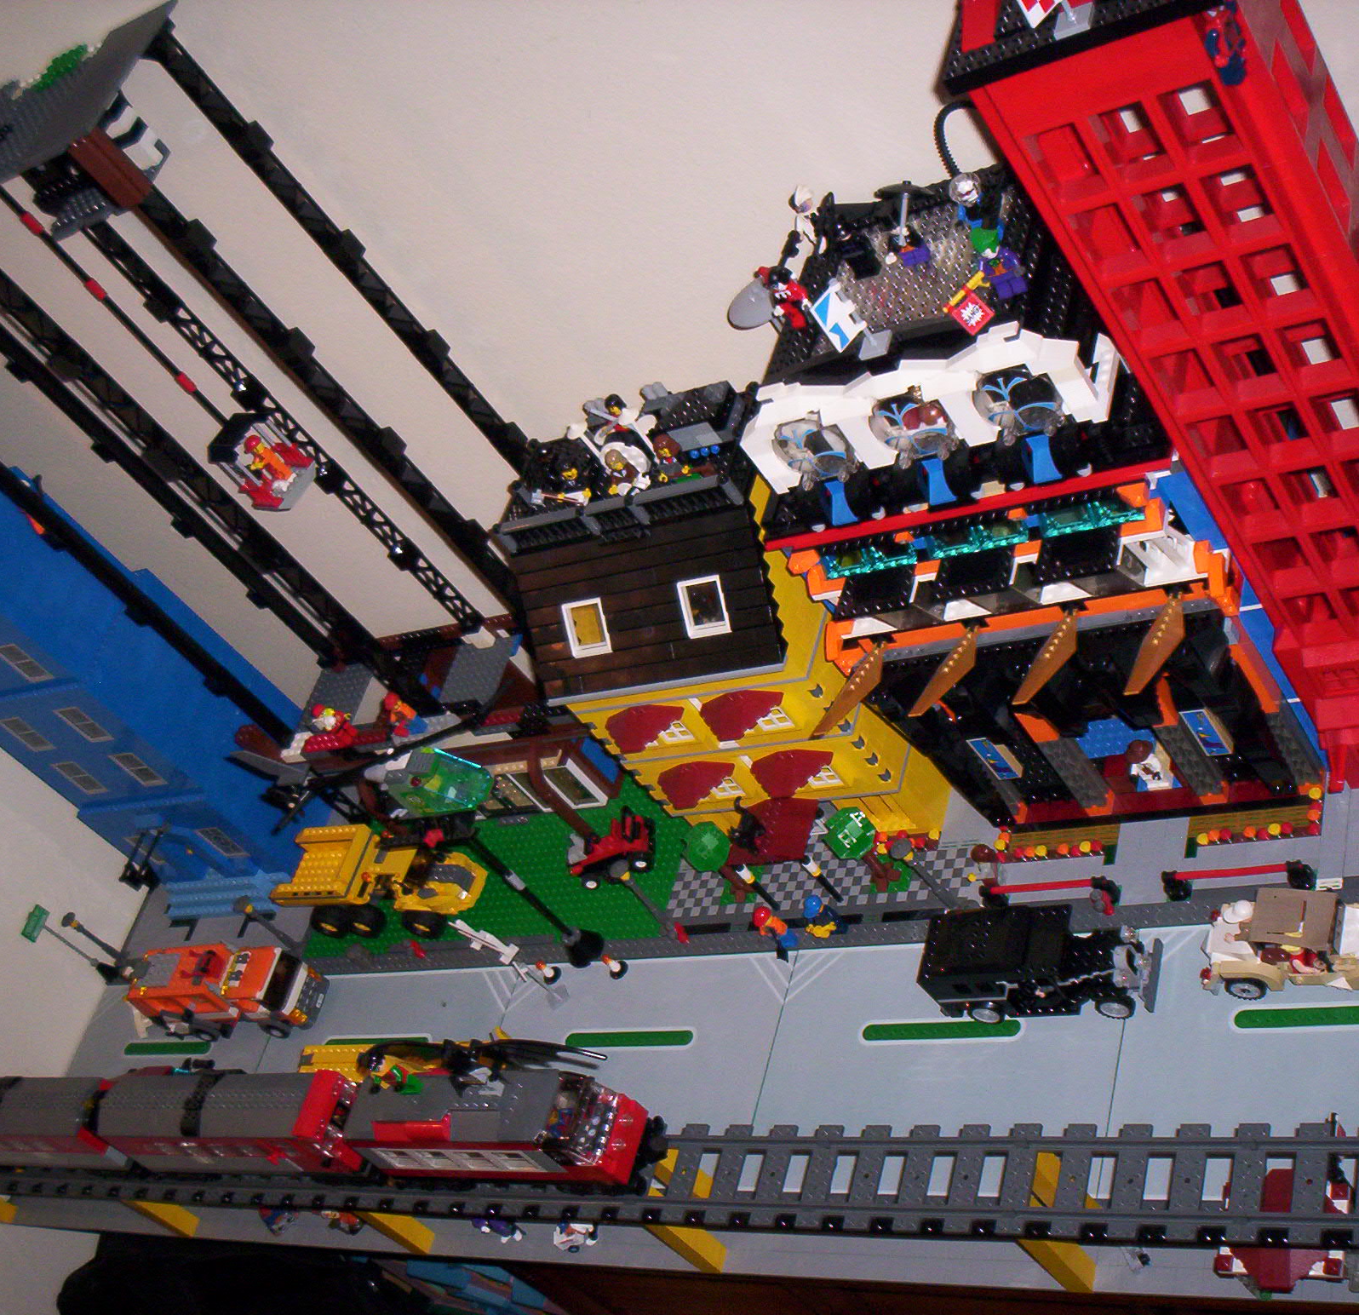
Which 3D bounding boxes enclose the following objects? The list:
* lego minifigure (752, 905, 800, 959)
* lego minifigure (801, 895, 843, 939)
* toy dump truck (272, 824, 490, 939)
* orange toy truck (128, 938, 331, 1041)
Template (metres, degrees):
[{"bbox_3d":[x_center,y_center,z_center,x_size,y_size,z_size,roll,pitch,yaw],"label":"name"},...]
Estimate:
[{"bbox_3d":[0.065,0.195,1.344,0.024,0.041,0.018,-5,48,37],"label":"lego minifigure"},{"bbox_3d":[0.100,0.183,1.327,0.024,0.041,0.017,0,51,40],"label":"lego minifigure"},{"bbox_3d":[-0.256,0.188,1.598,0.212,0.073,0.072,-7,47,36],"label":"toy dump truck"},{"bbox_3d":[-0.384,0.285,1.607,0.171,0.077,0.053,-10,45,33],"label":"orange toy truck"}]

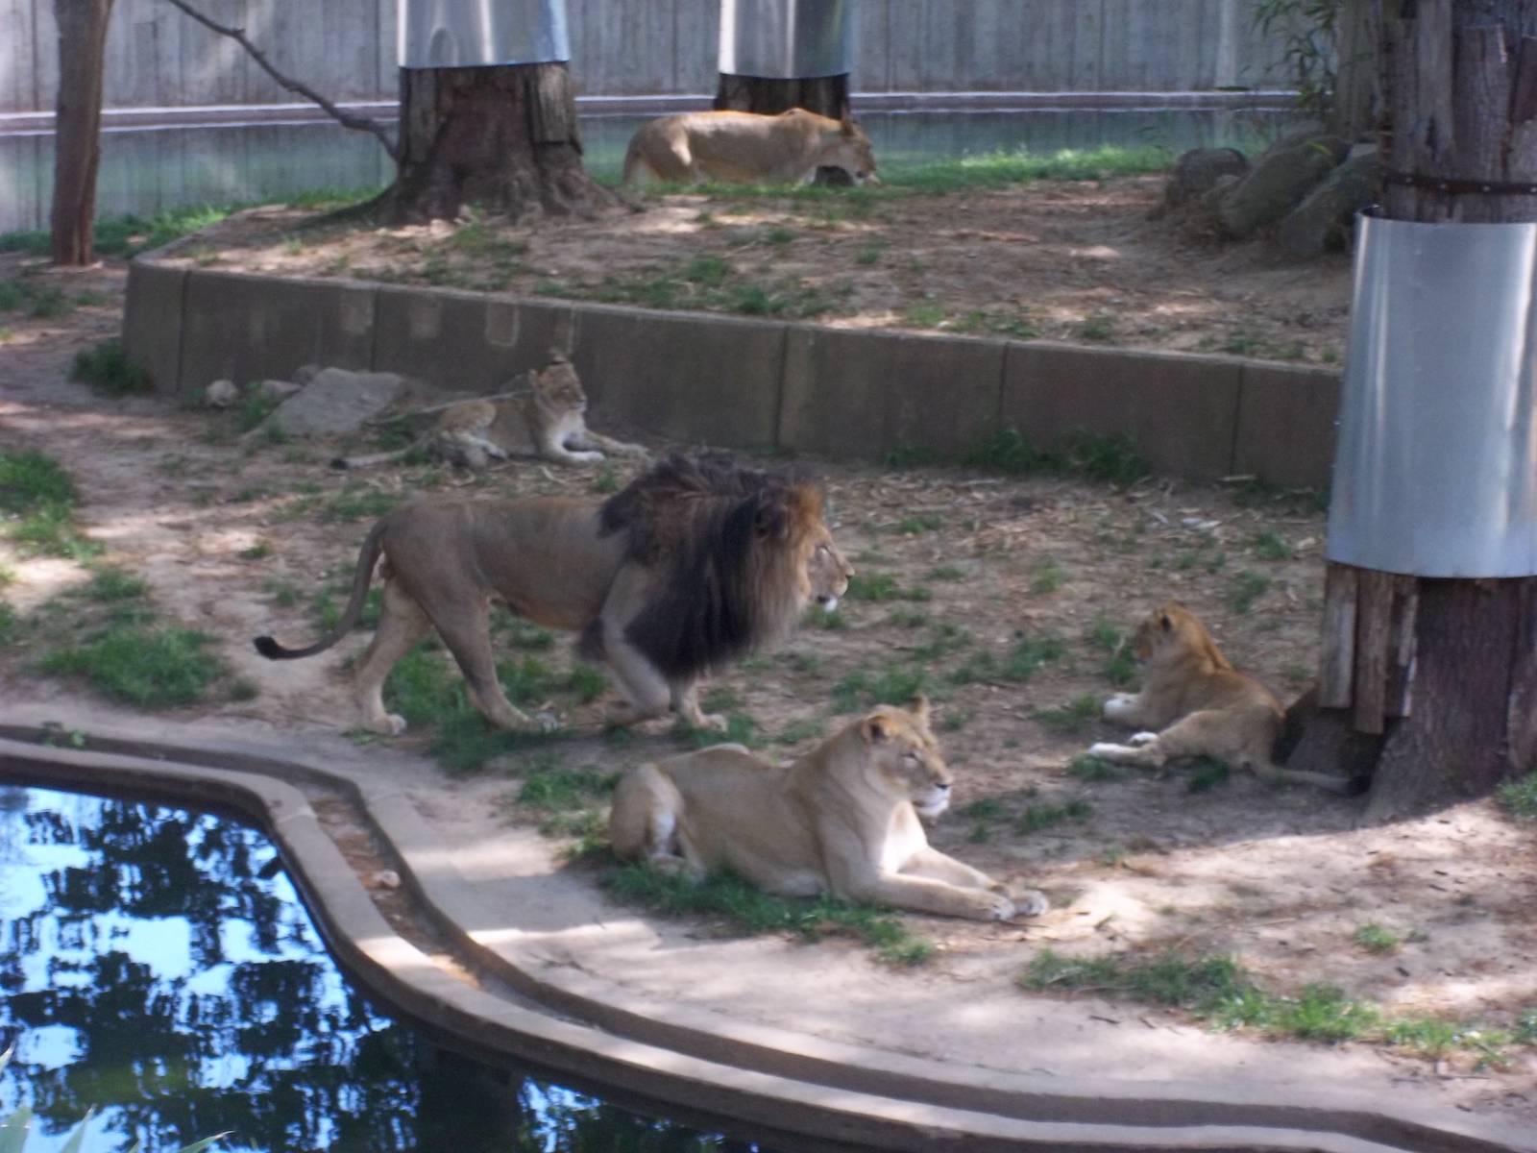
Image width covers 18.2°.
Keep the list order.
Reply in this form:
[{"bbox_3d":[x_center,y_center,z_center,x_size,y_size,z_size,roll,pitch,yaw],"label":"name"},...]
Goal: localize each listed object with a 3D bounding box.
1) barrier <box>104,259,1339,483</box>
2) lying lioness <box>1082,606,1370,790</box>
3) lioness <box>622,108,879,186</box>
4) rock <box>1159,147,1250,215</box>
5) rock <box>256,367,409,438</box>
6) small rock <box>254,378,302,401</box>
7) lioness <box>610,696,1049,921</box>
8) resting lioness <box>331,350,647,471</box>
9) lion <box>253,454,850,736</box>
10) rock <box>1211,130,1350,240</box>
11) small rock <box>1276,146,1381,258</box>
[{"bbox_3d":[-0.300,-1.191,27.852,8.350,0.710,0.350,6,13,29],"label":"barrier"},{"bbox_3d":[1.666,0.414,17.527,1.050,0.480,0.550,9,15,39],"label":"lying lioness"},{"bbox_3d":[-0.120,-2.627,31.070,1.650,0.760,0.420,0,11,0],"label":"lioness"},{"bbox_3d":[2.670,-2.420,29.378,0.550,0.400,0.450,0,11,0],"label":"rock"},{"bbox_3d":[-2.540,-1.054,28.217,0.880,0.300,0.720,0,11,0],"label":"rock"},{"bbox_3d":[-2.970,-1.161,29.215,0.300,0.130,0.200,0,11,0],"label":"small rock"},{"bbox_3d":[0.195,0.706,15.985,1.400,0.670,0.500,5,12,24],"label":"lioness"},{"bbox_3d":[-1.560,-0.953,26.913,1.720,0.600,0.580,2,11,10],"label":"resting lioness"},{"bbox_3d":[-0.831,0.054,18.282,2.280,1.050,0.500,0,11,0],"label":"lion"},{"bbox_3d":[2.857,-2.199,26.697,0.770,0.570,0.550,0,11,0],"label":"rock"},{"bbox_3d":[3.067,-2.066,26.034,0.660,0.570,0.550,0,11,0],"label":"small rock"}]

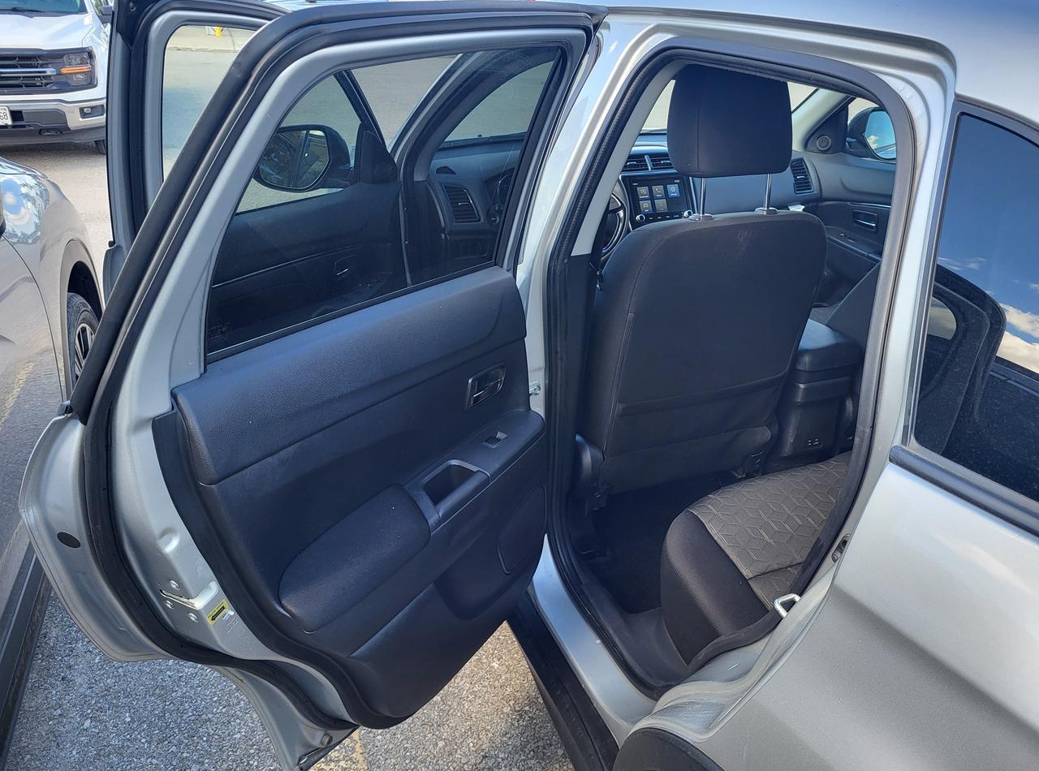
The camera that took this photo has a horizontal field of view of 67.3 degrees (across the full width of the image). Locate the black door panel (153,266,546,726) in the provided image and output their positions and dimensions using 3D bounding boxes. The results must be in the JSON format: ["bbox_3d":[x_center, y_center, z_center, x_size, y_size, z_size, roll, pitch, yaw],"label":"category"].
[{"bbox_3d":[-0.164,0.220,1.237,0.130,0.715,0.695,18,29,35],"label":"black door panel"}]

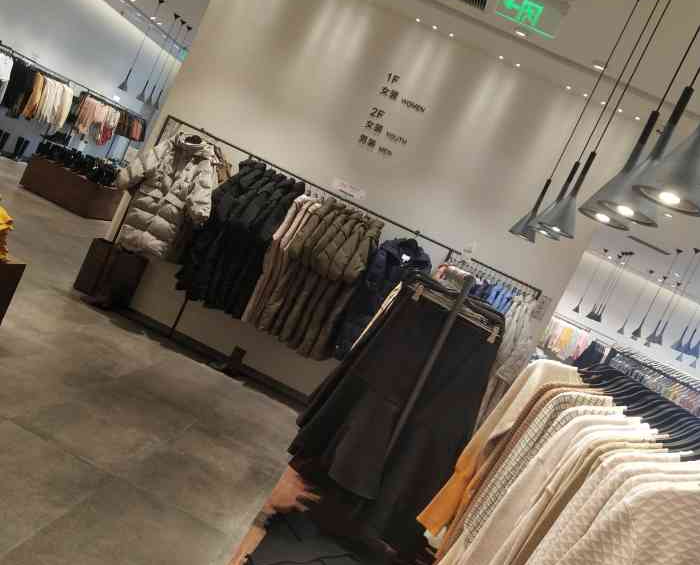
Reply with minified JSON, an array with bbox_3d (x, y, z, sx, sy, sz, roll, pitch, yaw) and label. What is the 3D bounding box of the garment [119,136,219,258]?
[{"bbox_3d":[-1.331,-0.660,5.770,0.700,0.890,0.330,26,4,5],"label":"garment"}]

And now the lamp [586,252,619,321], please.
[{"bbox_3d":[4.752,0.090,15.071,0.145,1.275,0.145,26,4,5],"label":"lamp"}]

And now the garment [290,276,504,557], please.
[{"bbox_3d":[0.207,0.428,2.862,0.550,0.750,0.360,26,4,5],"label":"garment"}]

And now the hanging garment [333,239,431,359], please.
[{"bbox_3d":[0.214,0.149,5.617,0.540,0.970,0.300,26,4,5],"label":"hanging garment"}]

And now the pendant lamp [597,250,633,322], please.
[{"bbox_3d":[4.401,0.077,13.434,0.145,1.275,0.145,26,4,5],"label":"pendant lamp"}]

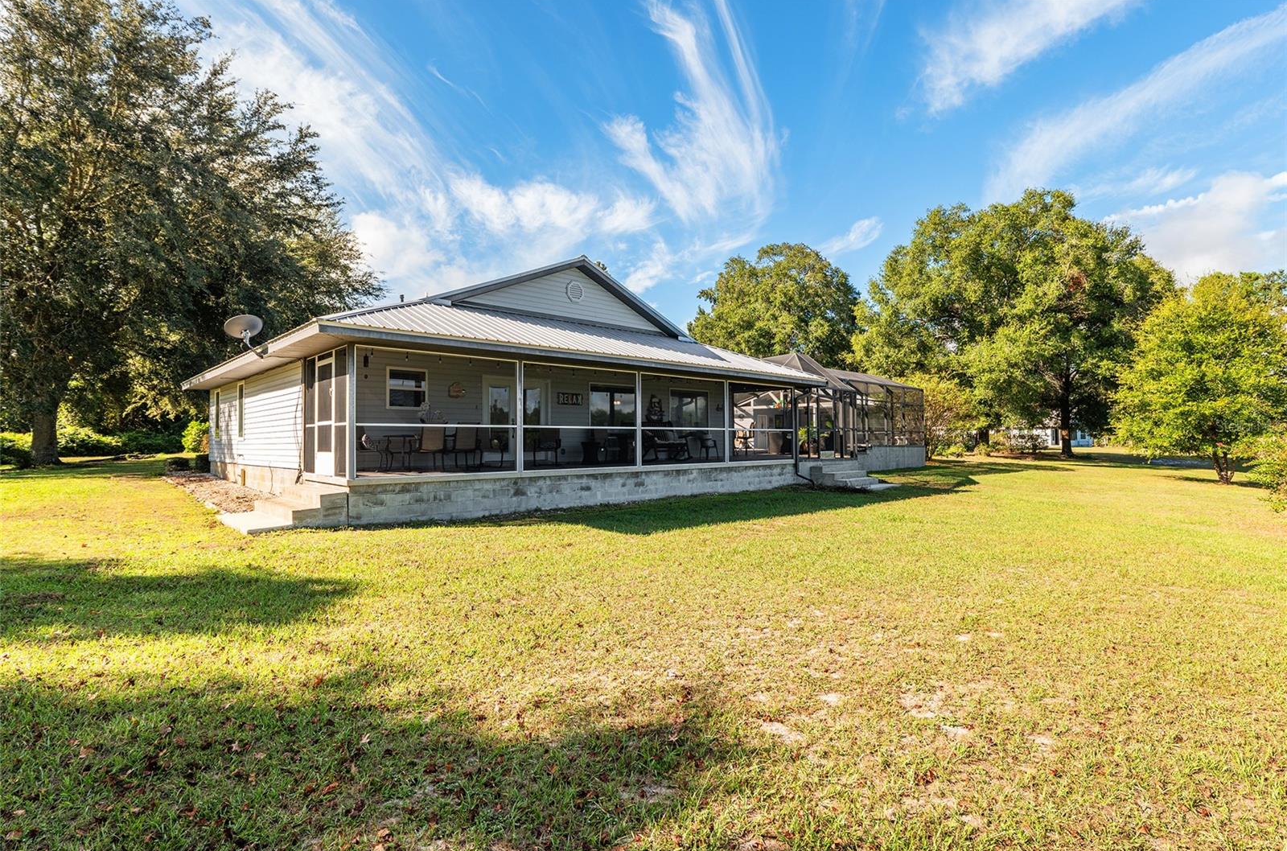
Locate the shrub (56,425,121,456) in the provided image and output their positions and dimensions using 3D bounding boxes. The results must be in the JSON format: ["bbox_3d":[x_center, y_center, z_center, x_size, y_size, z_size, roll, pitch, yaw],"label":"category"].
[{"bbox_3d":[-31.034,0.830,34.000,3.100,1.780,2.600,1,-2,-42],"label":"shrub"}]

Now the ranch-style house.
[{"bbox_3d":[-0.450,-1.215,23.343,26.159,6.464,14.291,1,-2,-44],"label":"ranch-style house"}]

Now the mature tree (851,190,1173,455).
[{"bbox_3d":[26.083,-7.219,43.000,20.300,18.900,19.000,-1,-2,31],"label":"mature tree"}]

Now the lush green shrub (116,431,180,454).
[{"bbox_3d":[-30.099,1.010,37.000,3.300,1.420,2.600,1,-2,-39],"label":"lush green shrub"}]

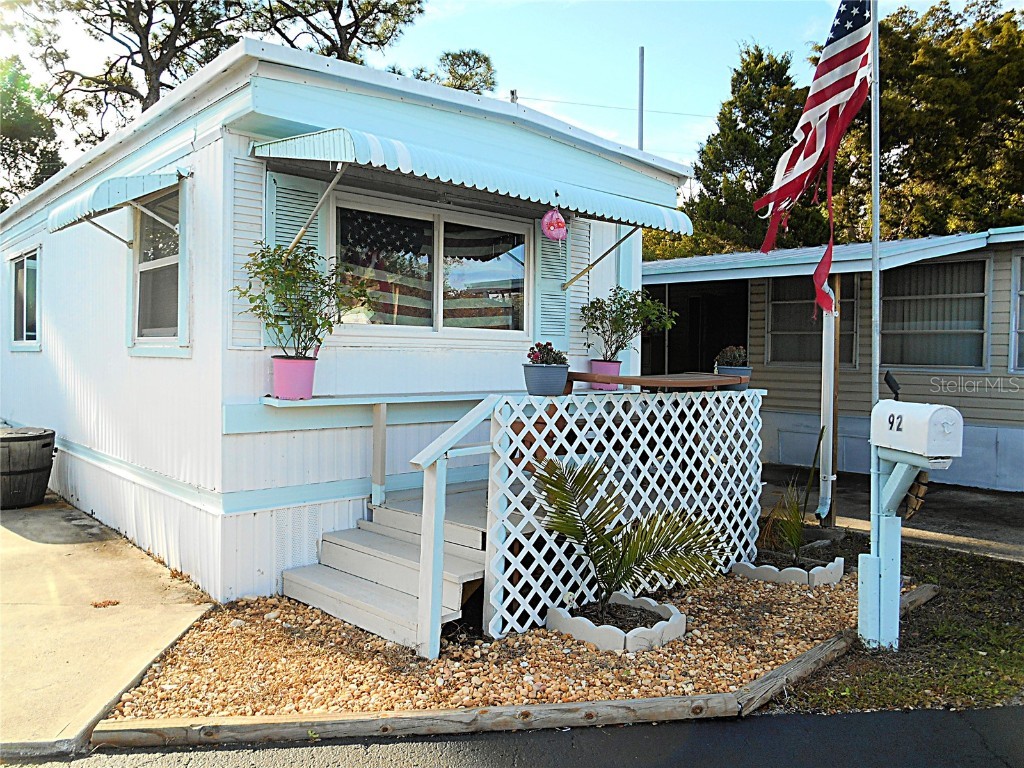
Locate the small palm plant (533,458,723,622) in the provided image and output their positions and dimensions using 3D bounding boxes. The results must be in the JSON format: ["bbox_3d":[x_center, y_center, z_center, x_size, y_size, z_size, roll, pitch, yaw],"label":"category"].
[{"bbox_3d":[0.611,0.828,4.070,0.950,0.870,0.680,-1,3,-42],"label":"small palm plant"}]

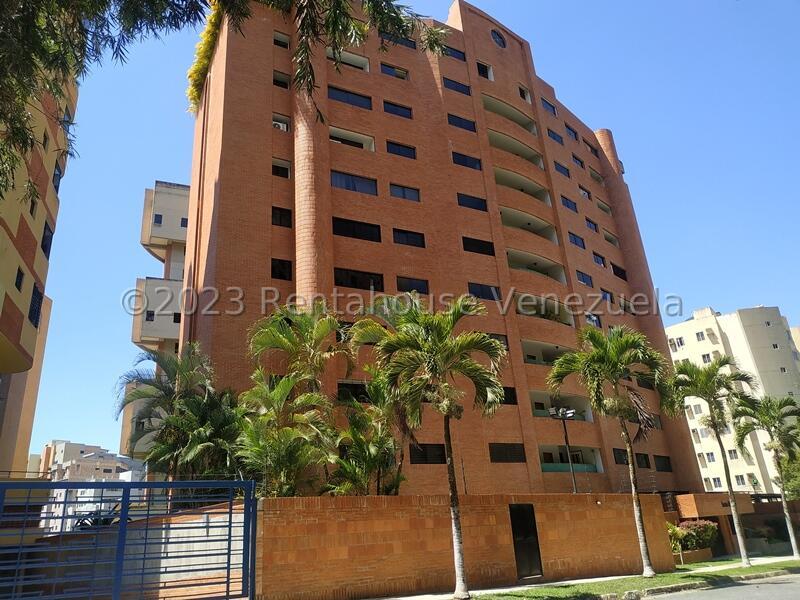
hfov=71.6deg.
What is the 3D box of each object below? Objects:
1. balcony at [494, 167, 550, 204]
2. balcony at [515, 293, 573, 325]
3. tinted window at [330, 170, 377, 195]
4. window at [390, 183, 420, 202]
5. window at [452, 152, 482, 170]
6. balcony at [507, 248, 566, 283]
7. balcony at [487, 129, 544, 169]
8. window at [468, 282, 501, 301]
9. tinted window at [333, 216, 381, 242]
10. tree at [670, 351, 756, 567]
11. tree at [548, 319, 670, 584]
[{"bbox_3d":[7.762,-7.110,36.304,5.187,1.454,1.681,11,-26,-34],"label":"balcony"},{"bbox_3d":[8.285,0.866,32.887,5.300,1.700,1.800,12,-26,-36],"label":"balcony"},{"bbox_3d":[-2.363,-6.034,28.831,2.593,0.954,0.200,7,-24,-26],"label":"tinted window"},{"bbox_3d":[0.310,-6.083,31.583,1.911,0.829,0.150,7,-24,-27],"label":"window"},{"bbox_3d":[4.025,-8.208,32.944,2.086,0.821,0.150,7,-24,-27],"label":"window"},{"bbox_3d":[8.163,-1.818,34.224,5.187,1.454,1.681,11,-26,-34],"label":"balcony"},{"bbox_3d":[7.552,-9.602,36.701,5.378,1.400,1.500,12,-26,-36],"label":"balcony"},{"bbox_3d":[4.630,-0.422,30.287,2.150,0.920,0.150,8,-24,-30],"label":"window"},{"bbox_3d":[-2.255,-3.653,29.153,2.711,1.001,0.150,7,-24,-26],"label":"tinted window"},{"bbox_3d":[12.957,6.084,21.491,3.100,7.700,3.100,-16,-24,27],"label":"tree"},{"bbox_3d":[7.256,4.734,18.101,4.300,7.726,4.200,7,-24,-26],"label":"tree"}]

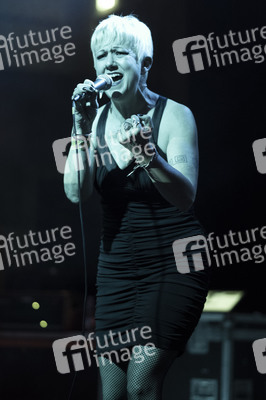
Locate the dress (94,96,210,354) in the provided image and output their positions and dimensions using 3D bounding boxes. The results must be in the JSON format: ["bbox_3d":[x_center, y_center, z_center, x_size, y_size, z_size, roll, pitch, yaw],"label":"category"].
[{"bbox_3d":[0.059,0.077,4.550,0.370,0.790,0.290,-2,-5,22],"label":"dress"}]

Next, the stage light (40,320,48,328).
[{"bbox_3d":[-0.472,0.665,8.000,0.045,0.045,0.040,0,-4,0],"label":"stage light"}]

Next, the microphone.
[{"bbox_3d":[-0.117,-0.325,4.400,0.052,0.052,0.165,22,15,41],"label":"microphone"}]

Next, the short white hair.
[{"bbox_3d":[-0.035,-0.482,4.560,0.185,0.170,0.210,-8,-2,22],"label":"short white hair"}]

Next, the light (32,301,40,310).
[{"bbox_3d":[-0.515,0.563,8.000,0.045,0.048,0.040,0,-4,0],"label":"light"}]

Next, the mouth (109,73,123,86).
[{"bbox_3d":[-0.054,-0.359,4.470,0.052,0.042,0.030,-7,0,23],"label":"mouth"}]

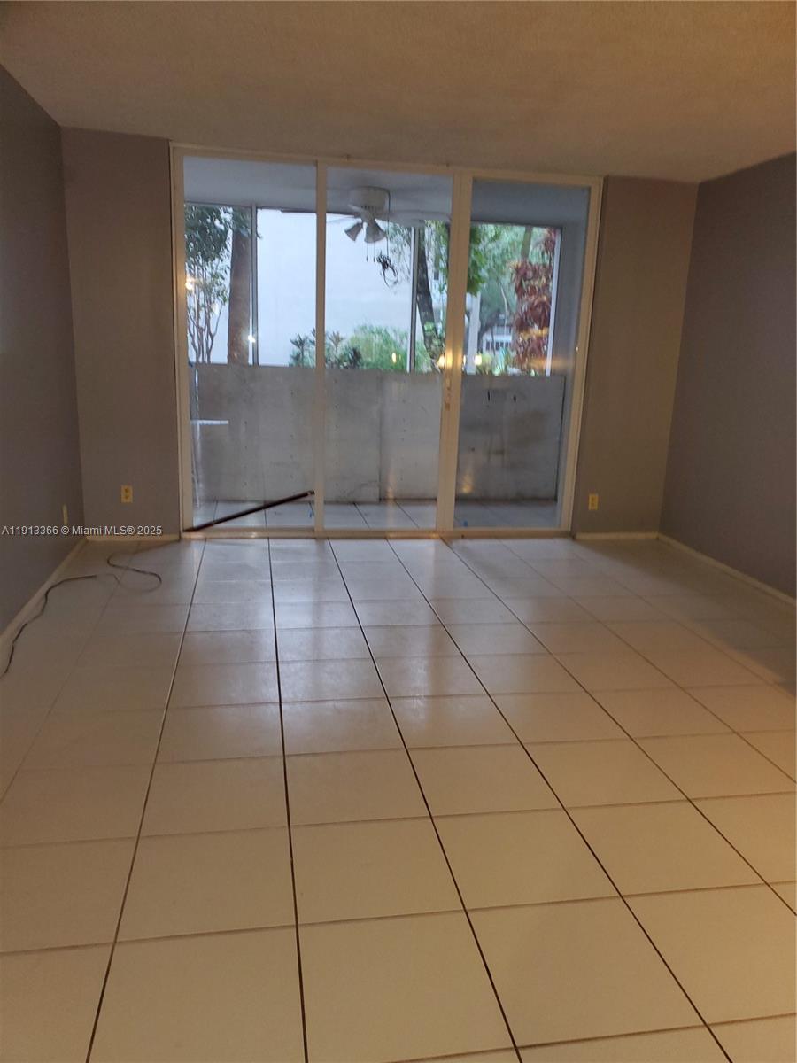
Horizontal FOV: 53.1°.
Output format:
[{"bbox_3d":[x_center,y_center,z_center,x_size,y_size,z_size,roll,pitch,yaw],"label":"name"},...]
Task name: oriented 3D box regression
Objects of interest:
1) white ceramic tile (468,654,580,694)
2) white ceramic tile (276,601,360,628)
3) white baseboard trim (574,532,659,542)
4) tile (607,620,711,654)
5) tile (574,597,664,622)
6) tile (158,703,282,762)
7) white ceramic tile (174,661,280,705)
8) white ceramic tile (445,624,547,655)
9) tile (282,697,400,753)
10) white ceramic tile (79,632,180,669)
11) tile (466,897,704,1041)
[{"bbox_3d":[0.526,0.600,3.357,0.402,0.010,0.394,0,14,-10],"label":"white ceramic tile"},{"bbox_3d":[-0.413,0.420,3.991,0.400,0.010,0.394,0,14,-10],"label":"white ceramic tile"},{"bbox_3d":[1.599,0.038,5.815,0.641,0.050,0.013,0,14,-10],"label":"white baseboard trim"},{"bbox_3d":[1.257,0.507,3.889,0.395,0.010,0.382,0,14,-10],"label":"tile"},{"bbox_3d":[1.203,0.417,4.294,0.400,0.010,0.390,0,14,-10],"label":"tile"},{"bbox_3d":[-0.610,0.698,2.782,0.400,0.010,0.394,0,14,-10],"label":"tile"},{"bbox_3d":[-0.681,0.608,3.171,0.400,0.010,0.390,0,14,-10],"label":"white ceramic tile"},{"bbox_3d":[0.458,0.508,3.731,0.402,0.010,0.394,0,14,-10],"label":"white ceramic tile"},{"bbox_3d":[-0.208,0.700,2.866,0.400,0.010,0.390,0,14,-10],"label":"tile"},{"bbox_3d":[-1.144,0.512,3.439,0.402,0.010,0.394,0,14,-10],"label":"white ceramic tile"},{"bbox_3d":[0.398,0.973,1.791,0.395,0.010,0.382,0,14,-10],"label":"tile"}]

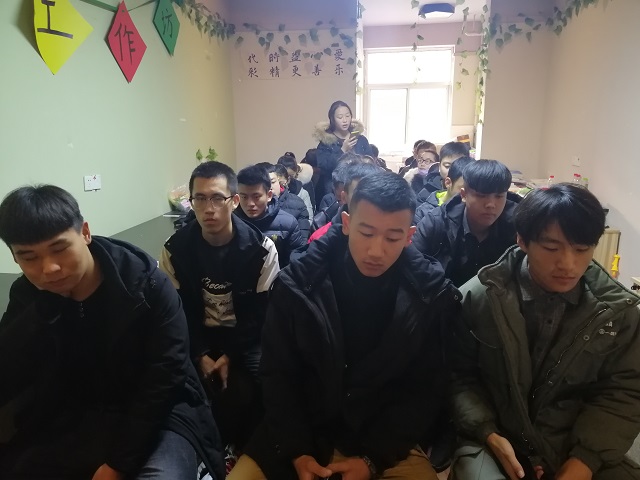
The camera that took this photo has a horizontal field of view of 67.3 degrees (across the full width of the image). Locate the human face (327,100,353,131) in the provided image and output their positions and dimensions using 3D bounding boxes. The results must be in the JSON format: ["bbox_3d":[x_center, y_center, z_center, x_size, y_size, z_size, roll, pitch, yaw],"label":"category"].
[{"bbox_3d":[0.164,-1.044,4.030,0.190,0.250,0.200,-6,14,-19],"label":"human face"}]

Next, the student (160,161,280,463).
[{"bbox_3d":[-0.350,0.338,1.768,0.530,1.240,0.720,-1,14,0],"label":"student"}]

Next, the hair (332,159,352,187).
[{"bbox_3d":[0.141,-0.318,2.300,0.180,0.170,0.200,0,14,4],"label":"hair"}]

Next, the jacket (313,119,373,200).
[{"bbox_3d":[0.190,-0.637,4.096,0.510,0.760,0.360,-4,14,-14],"label":"jacket"}]

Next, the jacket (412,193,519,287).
[{"bbox_3d":[0.632,0.117,1.935,0.570,0.620,0.420,-1,14,0],"label":"jacket"}]

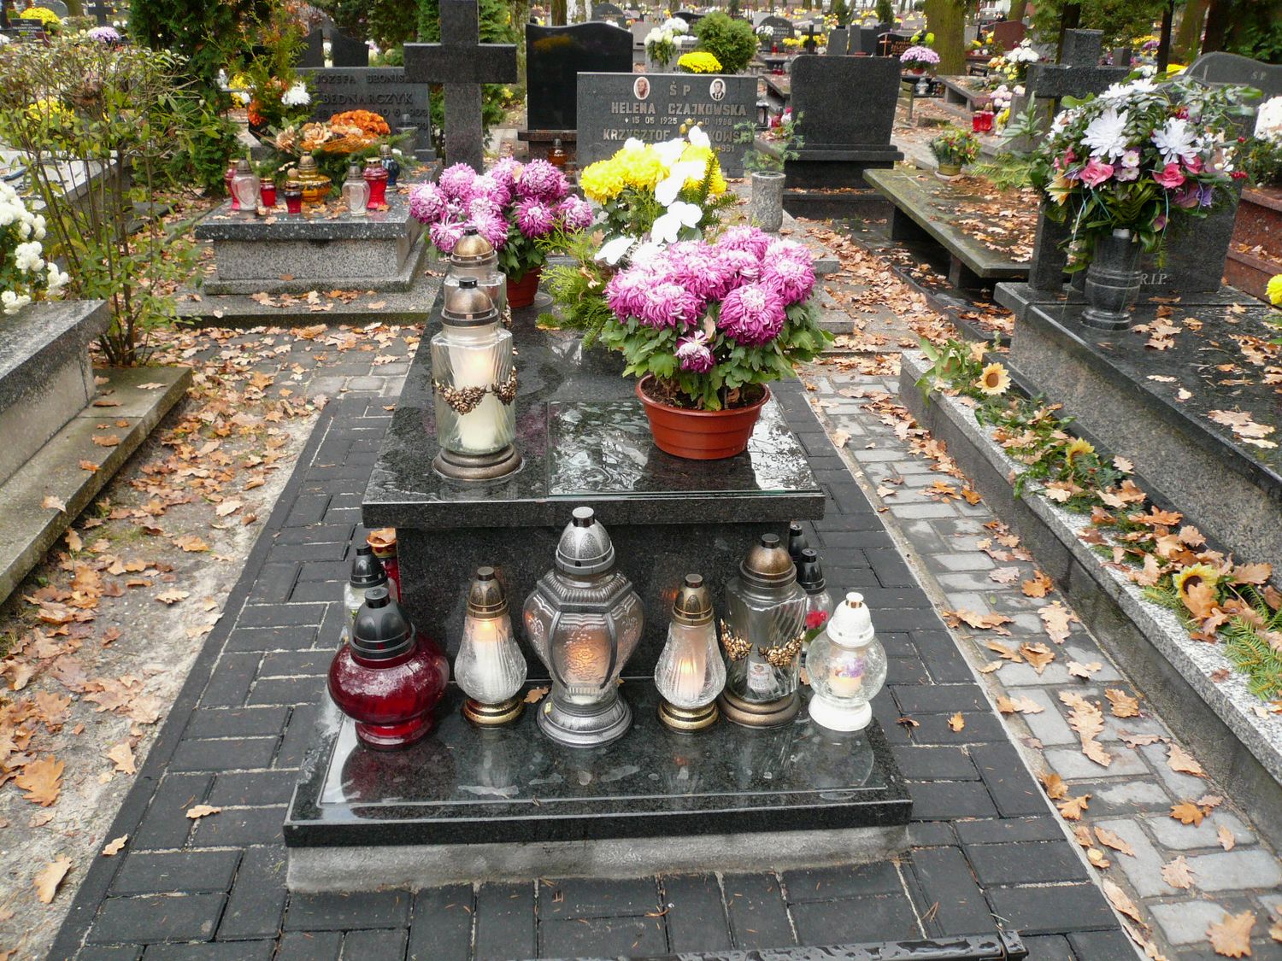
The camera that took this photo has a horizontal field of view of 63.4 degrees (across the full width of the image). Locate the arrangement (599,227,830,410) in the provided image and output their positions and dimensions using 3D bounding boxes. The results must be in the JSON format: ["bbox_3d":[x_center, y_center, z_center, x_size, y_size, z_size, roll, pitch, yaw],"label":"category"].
[{"bbox_3d":[0.135,-0.289,1.940,0.425,0.360,0.410,-2,25,-5],"label":"arrangement"}]

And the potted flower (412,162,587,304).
[{"bbox_3d":[-0.386,-0.700,2.905,0.500,0.390,0.450,-1,27,-5],"label":"potted flower"}]

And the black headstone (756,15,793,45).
[{"bbox_3d":[2.495,-8.260,19.145,0.710,0.618,0.110,-2,25,-5],"label":"black headstone"}]

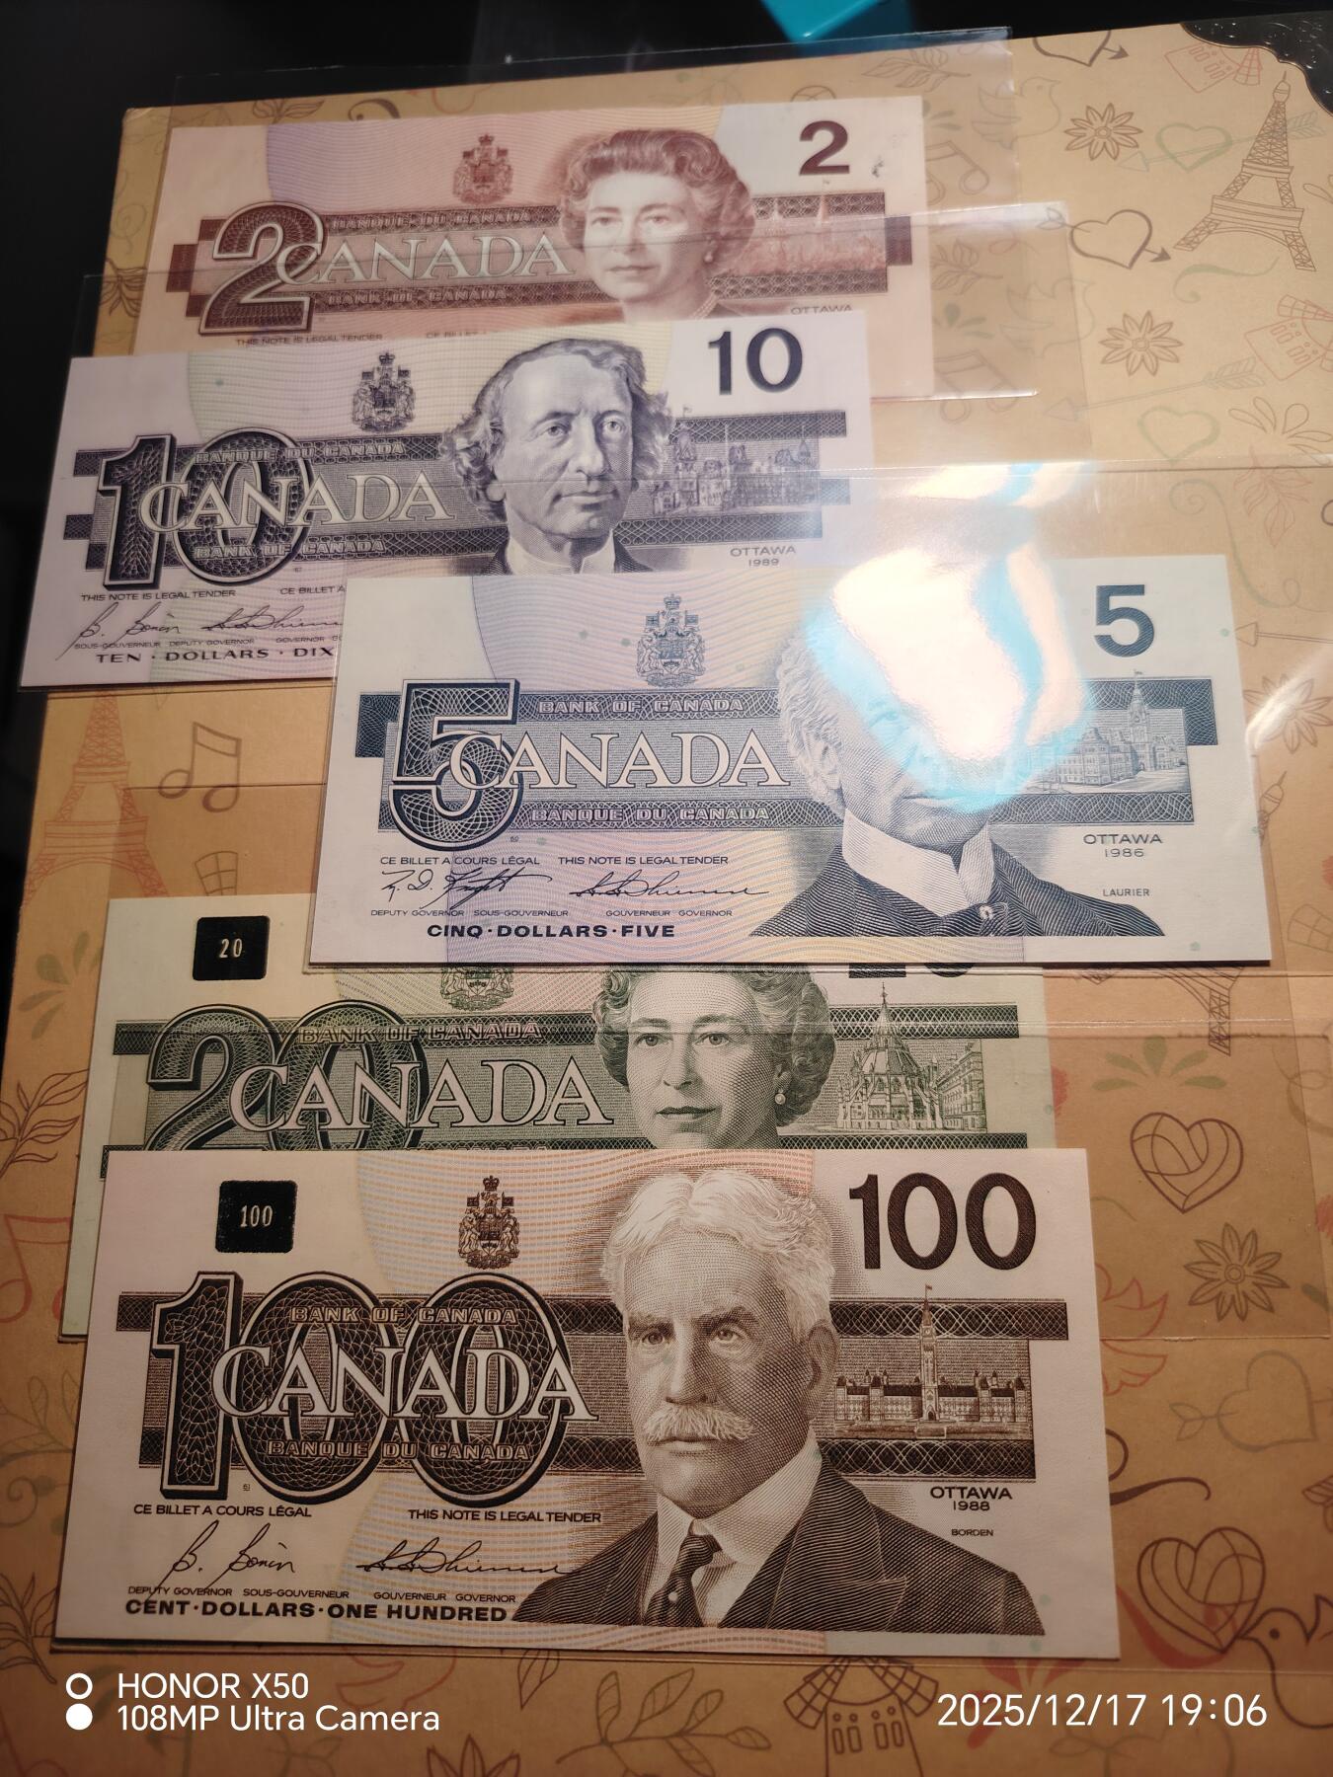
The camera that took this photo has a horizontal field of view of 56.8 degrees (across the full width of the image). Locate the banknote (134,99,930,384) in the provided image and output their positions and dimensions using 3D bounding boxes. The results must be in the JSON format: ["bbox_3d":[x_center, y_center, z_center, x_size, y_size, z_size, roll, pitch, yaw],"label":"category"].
[{"bbox_3d":[-0.027,-0.122,0.238,0.152,0.002,0.070,0,75,4],"label":"banknote"}]

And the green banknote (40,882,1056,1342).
[{"bbox_3d":[-0.017,0.034,0.193,0.152,0.001,0.070,-1,76,3],"label":"green banknote"}]

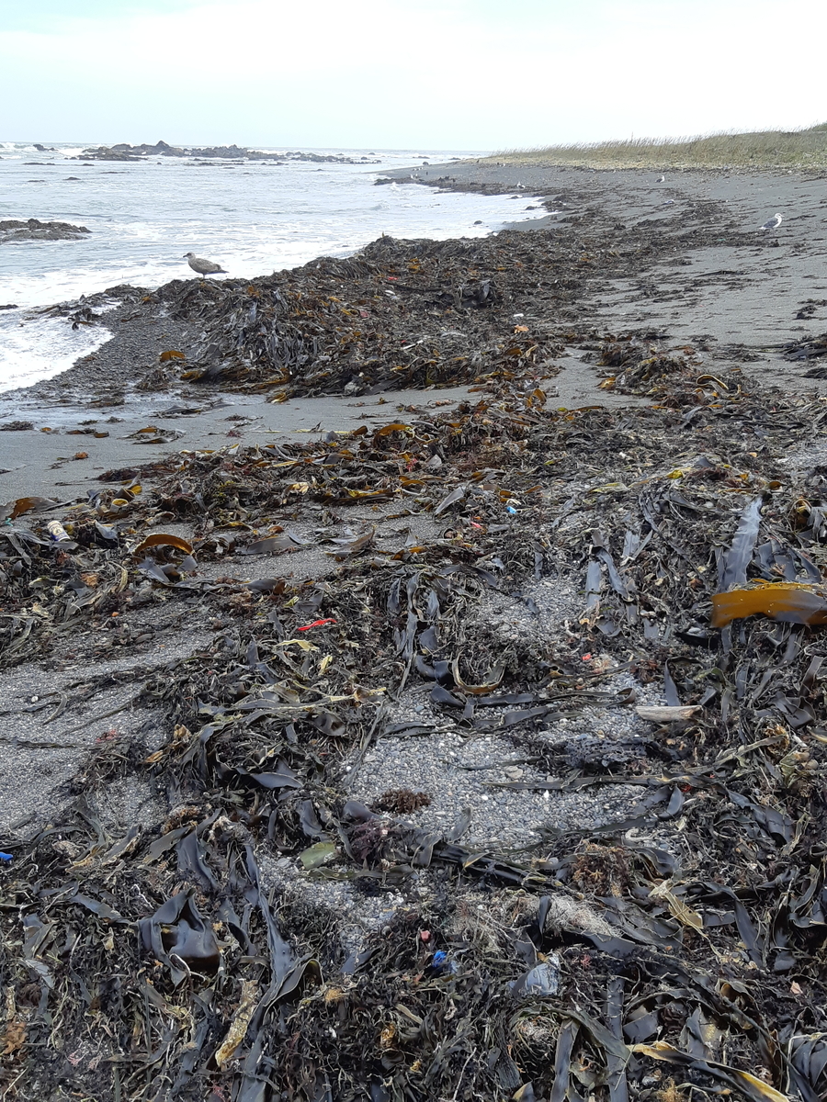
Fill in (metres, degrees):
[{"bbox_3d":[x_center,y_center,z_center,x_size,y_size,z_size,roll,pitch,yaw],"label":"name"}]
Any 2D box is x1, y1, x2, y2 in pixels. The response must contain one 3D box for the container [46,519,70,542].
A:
[{"bbox_3d":[-1.463,-0.081,3.413,0.066,0.066,0.105,-26,66,-21],"label":"container"}]

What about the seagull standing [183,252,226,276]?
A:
[{"bbox_3d":[-2.440,-3.358,9.699,0.530,0.300,0.170,0,26,-2],"label":"seagull standing"}]

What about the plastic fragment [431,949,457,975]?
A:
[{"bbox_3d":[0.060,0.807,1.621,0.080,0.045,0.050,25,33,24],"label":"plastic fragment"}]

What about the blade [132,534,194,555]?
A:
[{"bbox_3d":[-0.999,-0.027,3.308,0.235,0.070,0.060,-3,26,-8],"label":"blade"}]

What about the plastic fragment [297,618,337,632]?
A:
[{"bbox_3d":[-0.327,0.250,2.797,0.145,0.022,0.035,-9,28,-20],"label":"plastic fragment"}]

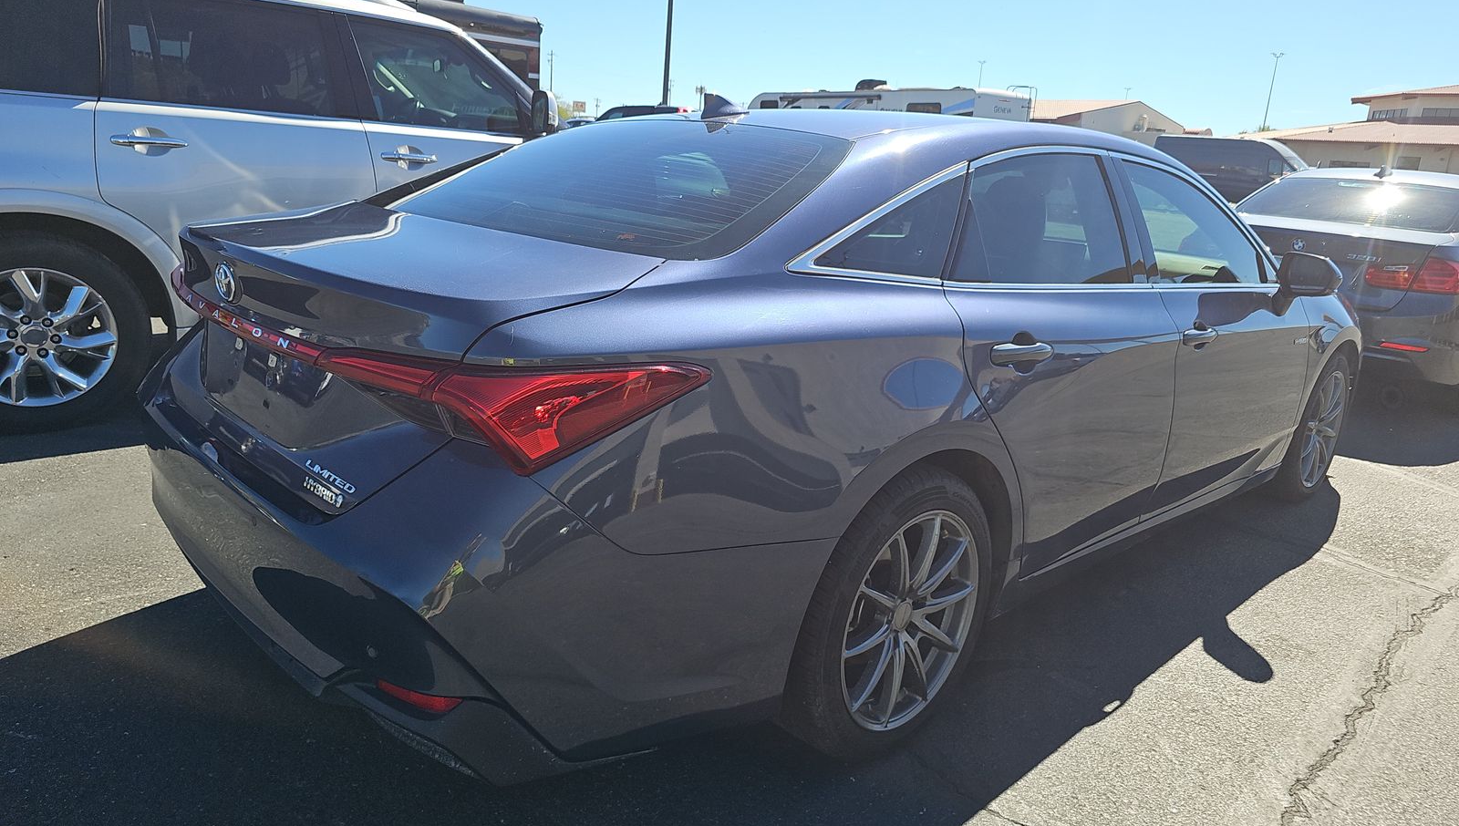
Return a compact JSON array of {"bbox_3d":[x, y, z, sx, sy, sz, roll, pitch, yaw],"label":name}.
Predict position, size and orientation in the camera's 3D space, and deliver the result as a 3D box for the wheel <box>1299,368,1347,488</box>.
[{"bbox_3d":[2.425,0.051,4.109,0.490,0.490,0.190,-11,21,-43],"label":"wheel"}]

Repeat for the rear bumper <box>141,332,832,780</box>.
[{"bbox_3d":[-0.721,0.137,2.173,0.840,0.560,1.840,-10,19,-43],"label":"rear bumper"}]

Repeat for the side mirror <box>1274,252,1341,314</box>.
[{"bbox_3d":[1.922,-0.423,3.231,0.160,0.190,0.200,-11,21,-43],"label":"side mirror"}]

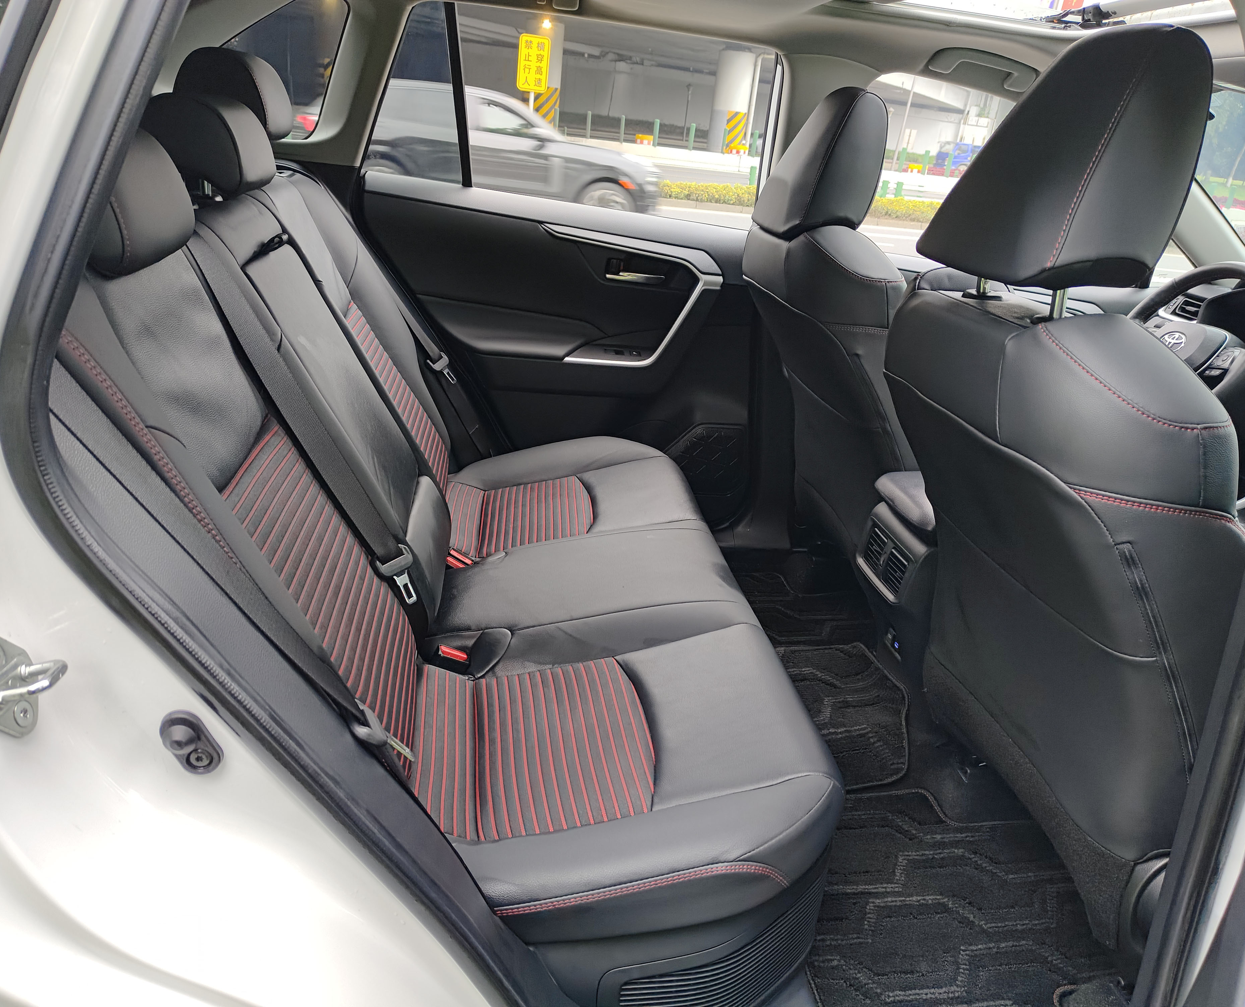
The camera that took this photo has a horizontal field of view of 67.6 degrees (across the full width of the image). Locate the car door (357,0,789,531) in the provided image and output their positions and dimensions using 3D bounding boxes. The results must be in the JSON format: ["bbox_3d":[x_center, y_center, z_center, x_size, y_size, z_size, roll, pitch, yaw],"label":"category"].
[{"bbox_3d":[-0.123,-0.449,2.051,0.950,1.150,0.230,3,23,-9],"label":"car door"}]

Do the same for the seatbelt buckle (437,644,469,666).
[{"bbox_3d":[-0.230,0.208,1.275,0.045,0.032,0.025,20,26,29],"label":"seatbelt buckle"}]

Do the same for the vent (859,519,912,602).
[{"bbox_3d":[0.434,0.090,1.503,0.035,0.083,0.160,16,20,-14],"label":"vent"}]

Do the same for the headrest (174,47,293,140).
[{"bbox_3d":[-0.602,-0.634,1.432,0.130,0.125,0.270,-9,24,-4],"label":"headrest"}]

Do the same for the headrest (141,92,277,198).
[{"bbox_3d":[-0.524,-0.448,1.145,0.120,0.115,0.250,-9,24,-4],"label":"headrest"}]

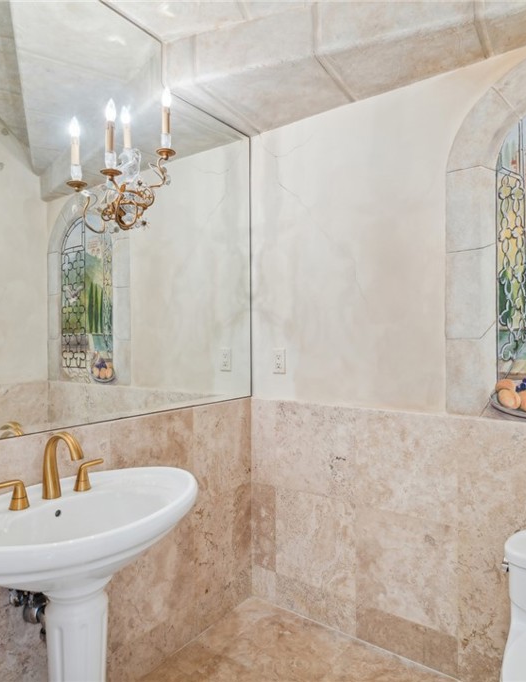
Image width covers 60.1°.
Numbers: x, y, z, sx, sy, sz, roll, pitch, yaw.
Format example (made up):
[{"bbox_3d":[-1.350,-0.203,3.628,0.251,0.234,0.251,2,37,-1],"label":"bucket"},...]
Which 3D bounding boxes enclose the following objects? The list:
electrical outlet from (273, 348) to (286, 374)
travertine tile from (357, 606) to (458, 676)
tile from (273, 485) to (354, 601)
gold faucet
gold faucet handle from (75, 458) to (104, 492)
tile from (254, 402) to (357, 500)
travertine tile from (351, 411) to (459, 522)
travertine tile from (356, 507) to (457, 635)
[{"bbox_3d":[0.076,0.098,2.172,0.073,0.116,0.008,0,0,35],"label":"electrical outlet"},{"bbox_3d":[0.570,1.194,1.838,0.411,0.159,0.015,0,0,35],"label":"travertine tile"},{"bbox_3d":[0.232,0.910,2.076,0.413,0.414,0.015,0,0,35],"label":"tile"},{"bbox_3d":[-0.573,0.358,1.303,0.167,0.195,0.054,0,0,35],"label":"gold faucet"},{"bbox_3d":[-0.547,0.419,1.437,0.054,0.073,0.103,0,0,35],"label":"gold faucet handle"},{"bbox_3d":[0.174,0.497,2.117,0.551,0.412,0.015,0,0,35],"label":"tile"},{"bbox_3d":[0.568,0.495,1.840,0.411,0.412,0.015,0,0,35],"label":"travertine tile"},{"bbox_3d":[0.569,0.908,1.839,0.411,0.414,0.015,0,0,35],"label":"travertine tile"}]

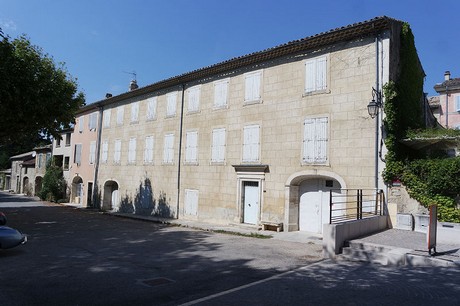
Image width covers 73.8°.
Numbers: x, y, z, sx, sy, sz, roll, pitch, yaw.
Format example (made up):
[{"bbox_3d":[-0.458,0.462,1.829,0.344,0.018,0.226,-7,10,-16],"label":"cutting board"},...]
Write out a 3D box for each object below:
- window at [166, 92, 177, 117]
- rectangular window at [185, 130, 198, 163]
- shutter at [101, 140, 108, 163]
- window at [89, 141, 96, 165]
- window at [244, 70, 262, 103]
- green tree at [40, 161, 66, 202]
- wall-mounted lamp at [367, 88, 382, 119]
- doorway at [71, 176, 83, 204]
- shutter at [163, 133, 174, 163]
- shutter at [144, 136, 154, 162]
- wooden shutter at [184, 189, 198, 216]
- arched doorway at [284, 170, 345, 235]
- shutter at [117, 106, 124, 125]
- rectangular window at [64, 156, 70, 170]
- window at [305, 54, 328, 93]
[{"bbox_3d":[-4.053,-3.395,21.558,1.200,1.750,0.140,-2,-6,43],"label":"window"},{"bbox_3d":[-2.406,-0.355,19.676,1.187,1.975,0.140,-2,-6,43],"label":"rectangular window"},{"bbox_3d":[-11.412,0.002,28.174,1.212,1.900,0.120,-2,-6,43],"label":"shutter"},{"bbox_3d":[-12.860,-0.034,28.761,1.100,2.030,0.120,-2,-5,42],"label":"window"},{"bbox_3d":[1.258,-3.598,16.870,1.092,1.482,0.150,-2,-5,42],"label":"window"},{"bbox_3d":[-18.321,2.955,31.805,2.300,4.153,2.300,-2,-5,42],"label":"green tree"},{"bbox_3d":[5.522,-1.804,11.504,0.430,1.145,1.090,-2,-6,43],"label":"wall-mounted lamp"},{"bbox_3d":[-15.820,3.861,31.970,2.626,2.847,0.400,-2,-5,42],"label":"doorway"},{"bbox_3d":[-4.101,-0.281,20.846,1.075,1.962,0.180,-2,-5,42],"label":"shutter"},{"bbox_3d":[-6.022,-0.215,23.080,1.225,1.962,0.120,-2,-6,43],"label":"shutter"},{"bbox_3d":[-2.355,3.081,18.865,1.225,1.500,0.120,-2,-5,42],"label":"wooden shutter"},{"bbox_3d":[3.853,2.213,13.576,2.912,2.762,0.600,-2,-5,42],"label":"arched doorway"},{"bbox_3d":[-9.107,-3.099,25.711,0.990,1.490,0.180,-2,-5,42],"label":"shutter"},{"bbox_3d":[-17.397,1.168,32.869,1.270,1.460,0.200,-2,-5,42],"label":"rectangular window"},{"bbox_3d":[4.003,-3.637,14.362,1.092,1.534,0.150,-2,-5,42],"label":"window"}]

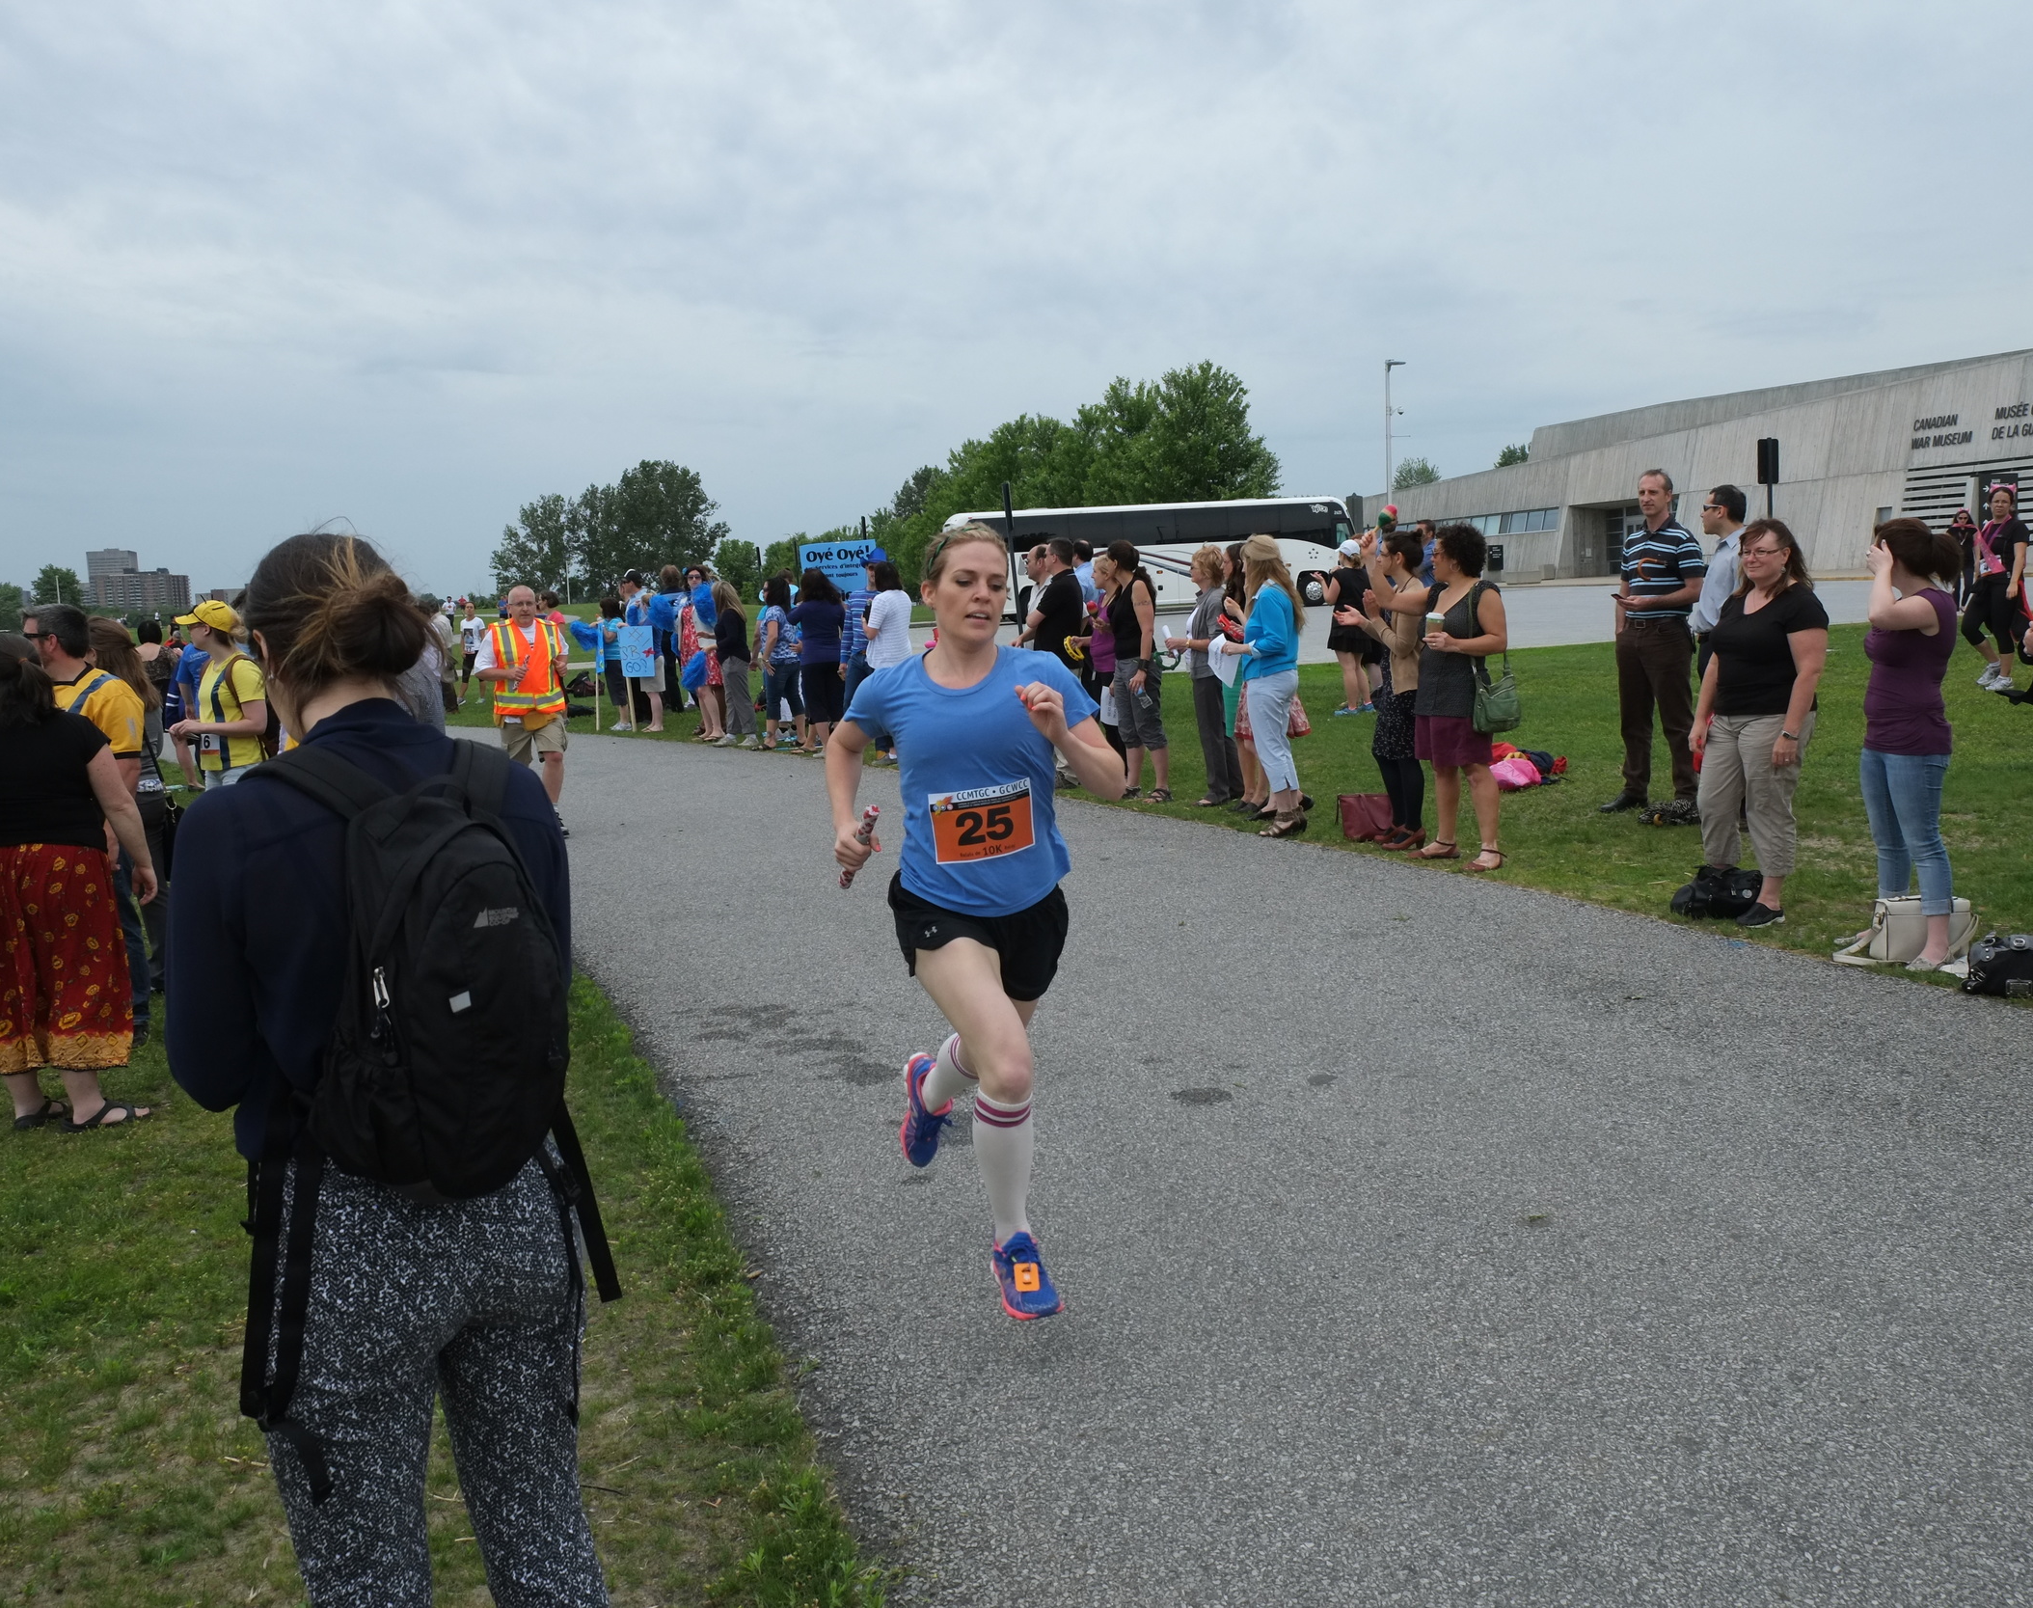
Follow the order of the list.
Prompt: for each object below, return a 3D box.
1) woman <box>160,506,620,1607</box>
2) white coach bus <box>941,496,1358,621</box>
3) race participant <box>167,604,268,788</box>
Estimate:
[{"bbox_3d":[-0.708,0.558,2.100,0.460,1.670,0.430,-8,9,-35],"label":"woman"},{"bbox_3d":[4.552,-8.266,61.187,13.700,3.550,2.600,-2,7,4],"label":"white coach bus"},{"bbox_3d":[-4.030,-0.177,9.200,0.440,1.690,0.450,-9,9,-39],"label":"race participant"}]

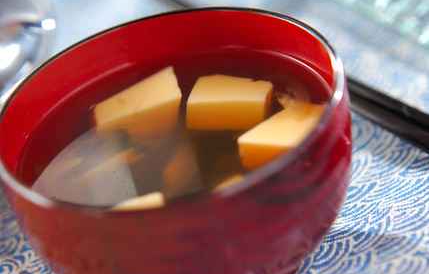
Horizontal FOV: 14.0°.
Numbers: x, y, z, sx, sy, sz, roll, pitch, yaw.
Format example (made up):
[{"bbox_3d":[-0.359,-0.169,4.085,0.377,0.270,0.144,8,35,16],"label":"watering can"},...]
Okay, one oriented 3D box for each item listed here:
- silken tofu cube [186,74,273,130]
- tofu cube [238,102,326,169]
[{"bbox_3d":[0.006,-0.011,0.591,0.026,0.011,0.017,3,30,15],"label":"silken tofu cube"},{"bbox_3d":[0.024,0.001,0.567,0.020,0.011,0.025,11,36,44],"label":"tofu cube"}]

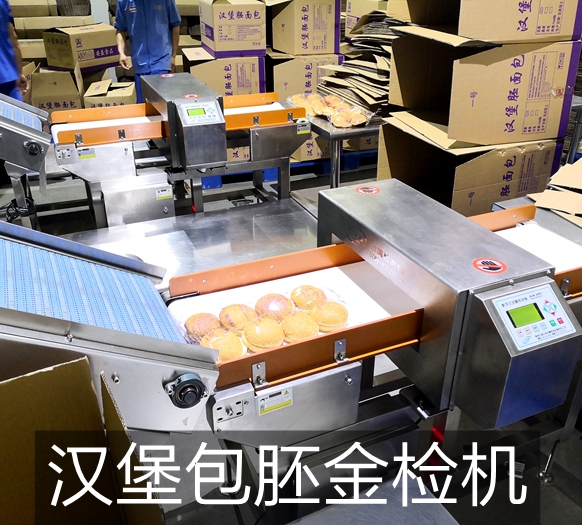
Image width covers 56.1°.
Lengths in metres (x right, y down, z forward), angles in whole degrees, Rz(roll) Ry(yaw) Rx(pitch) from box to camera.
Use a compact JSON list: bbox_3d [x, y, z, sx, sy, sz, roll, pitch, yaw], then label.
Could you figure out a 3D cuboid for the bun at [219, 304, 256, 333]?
[{"bbox_3d":[-0.133,0.144,1.386,0.096,0.054,0.096,-1,28,0],"label":"bun"}]

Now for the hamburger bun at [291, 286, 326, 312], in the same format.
[{"bbox_3d":[0.050,0.090,1.487,0.098,0.050,0.098,-1,28,0],"label":"hamburger bun"}]

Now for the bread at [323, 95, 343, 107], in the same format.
[{"bbox_3d":[0.249,-0.949,3.197,0.100,0.055,0.100,-1,28,0],"label":"bread"}]

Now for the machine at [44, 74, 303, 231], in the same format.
[{"bbox_3d":[-0.587,-0.481,3.200,1.397,1.037,0.812,-12,31,-22],"label":"machine"}]

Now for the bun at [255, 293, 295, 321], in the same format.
[{"bbox_3d":[-0.040,0.115,1.442,0.105,0.050,0.105,-1,28,0],"label":"bun"}]

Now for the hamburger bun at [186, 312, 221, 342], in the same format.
[{"bbox_3d":[-0.217,0.165,1.363,0.097,0.050,0.097,1,29,0],"label":"hamburger bun"}]

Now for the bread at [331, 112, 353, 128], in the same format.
[{"bbox_3d":[0.296,-0.816,3.139,0.097,0.050,0.097,-12,31,-22],"label":"bread"}]

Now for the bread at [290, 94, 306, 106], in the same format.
[{"bbox_3d":[0.042,-1.051,3.554,0.097,0.050,0.097,1,29,0],"label":"bread"}]

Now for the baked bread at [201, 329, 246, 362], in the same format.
[{"bbox_3d":[-0.160,0.200,1.300,0.097,0.050,0.097,1,29,0],"label":"baked bread"}]

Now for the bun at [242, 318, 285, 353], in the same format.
[{"bbox_3d":[-0.068,0.179,1.341,0.097,0.050,0.097,1,29,0],"label":"bun"}]

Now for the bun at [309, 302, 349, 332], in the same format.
[{"bbox_3d":[0.101,0.137,1.395,0.093,0.053,0.093,-1,28,0],"label":"bun"}]

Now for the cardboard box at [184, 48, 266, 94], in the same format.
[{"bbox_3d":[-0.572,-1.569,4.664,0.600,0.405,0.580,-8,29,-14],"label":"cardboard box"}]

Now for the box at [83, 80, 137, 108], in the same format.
[{"bbox_3d":[-1.772,-1.551,5.463,0.430,0.379,0.632,-5,29,-11],"label":"box"}]

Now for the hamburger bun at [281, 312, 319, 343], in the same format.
[{"bbox_3d":[0.024,0.158,1.357,0.094,0.052,0.094,-1,28,0],"label":"hamburger bun"}]

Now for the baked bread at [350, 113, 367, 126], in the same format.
[{"bbox_3d":[0.380,-0.799,3.058,0.100,0.055,0.100,-1,28,0],"label":"baked bread"}]

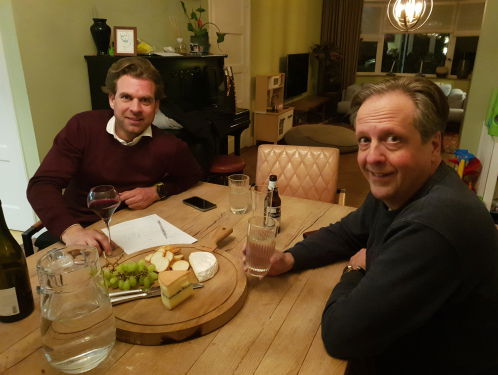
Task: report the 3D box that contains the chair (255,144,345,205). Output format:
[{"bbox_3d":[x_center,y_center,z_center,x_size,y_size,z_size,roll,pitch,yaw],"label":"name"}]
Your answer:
[{"bbox_3d":[0.234,0.243,2.076,0.530,0.860,0.580,5,19,13],"label":"chair"}]

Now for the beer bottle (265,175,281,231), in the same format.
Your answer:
[{"bbox_3d":[0.083,0.054,1.309,0.061,0.208,0.061,0,19,0],"label":"beer bottle"}]

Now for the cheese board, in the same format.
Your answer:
[{"bbox_3d":[-0.170,0.232,1.057,0.402,0.030,0.576,8,20,22],"label":"cheese board"}]

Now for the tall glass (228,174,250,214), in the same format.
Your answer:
[{"bbox_3d":[-0.037,0.029,1.482,0.081,0.142,0.081,0,19,0],"label":"tall glass"}]

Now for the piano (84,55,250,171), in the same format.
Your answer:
[{"bbox_3d":[-0.605,-0.496,3.496,0.640,1.330,1.500,9,20,23],"label":"piano"}]

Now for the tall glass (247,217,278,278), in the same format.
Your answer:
[{"bbox_3d":[0.033,0.169,1.056,0.081,0.147,0.081,3,18,-1],"label":"tall glass"}]

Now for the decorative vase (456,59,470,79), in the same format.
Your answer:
[{"bbox_3d":[4.524,-2.510,7.900,0.280,0.410,0.280,8,21,22],"label":"decorative vase"}]

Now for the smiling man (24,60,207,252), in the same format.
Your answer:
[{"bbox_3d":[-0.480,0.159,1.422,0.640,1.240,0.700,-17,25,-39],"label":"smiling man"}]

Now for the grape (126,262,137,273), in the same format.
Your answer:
[{"bbox_3d":[-0.312,0.213,0.996,0.023,0.023,0.023,0,19,0],"label":"grape"}]

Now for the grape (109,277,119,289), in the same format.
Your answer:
[{"bbox_3d":[-0.344,0.241,0.950,0.023,0.025,0.023,-4,20,-11],"label":"grape"}]

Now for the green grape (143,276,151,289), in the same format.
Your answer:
[{"bbox_3d":[-0.259,0.240,0.945,0.020,0.026,0.021,-4,20,-11],"label":"green grape"}]

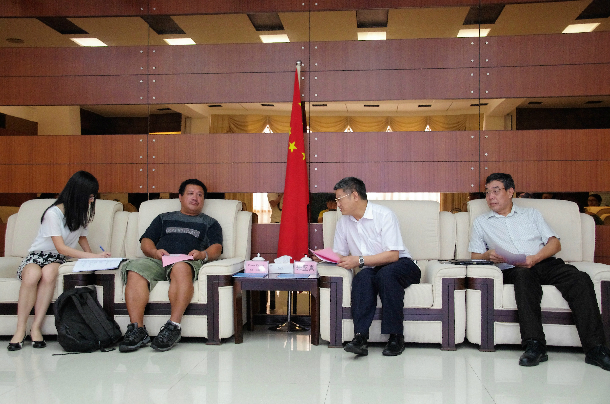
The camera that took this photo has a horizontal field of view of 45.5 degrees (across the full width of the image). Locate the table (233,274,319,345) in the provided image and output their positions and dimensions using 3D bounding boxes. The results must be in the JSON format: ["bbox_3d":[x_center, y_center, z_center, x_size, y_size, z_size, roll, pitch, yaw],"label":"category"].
[{"bbox_3d":[-0.158,0.739,5.136,0.578,0.445,0.560,0,0,7],"label":"table"}]

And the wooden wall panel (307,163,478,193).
[{"bbox_3d":[0.675,-0.186,5.545,1.285,0.233,0.030,0,0,7],"label":"wooden wall panel"}]

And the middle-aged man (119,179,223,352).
[{"bbox_3d":[-0.908,0.397,5.083,0.610,1.130,0.820,0,0,7],"label":"middle-aged man"}]

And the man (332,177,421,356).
[{"bbox_3d":[0.483,0.400,4.882,0.539,1.146,0.692,0,-1,24],"label":"man"}]

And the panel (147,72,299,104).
[{"bbox_3d":[-0.603,-0.891,5.698,1.289,0.239,0.030,0,0,7],"label":"panel"}]

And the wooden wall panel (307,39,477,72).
[{"bbox_3d":[0.699,-1.156,5.715,1.322,0.235,0.030,0,-1,6],"label":"wooden wall panel"}]

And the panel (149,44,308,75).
[{"bbox_3d":[-0.619,-1.155,5.861,1.321,0.234,0.030,0,-1,6],"label":"panel"}]

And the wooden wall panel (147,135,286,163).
[{"bbox_3d":[-0.603,-0.418,5.698,1.289,0.230,0.030,0,0,7],"label":"wooden wall panel"}]

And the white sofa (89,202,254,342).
[{"bbox_3d":[-0.917,0.474,5.358,0.986,0.975,0.820,0,0,7],"label":"white sofa"}]

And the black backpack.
[{"bbox_3d":[-1.447,0.782,4.860,0.320,0.390,0.250,-11,-11,-38],"label":"black backpack"}]

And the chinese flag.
[{"bbox_3d":[-0.100,-0.165,5.592,0.244,1.723,0.204,0,-1,6],"label":"chinese flag"}]

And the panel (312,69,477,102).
[{"bbox_3d":[0.699,-0.919,5.712,1.322,0.238,0.030,0,-1,6],"label":"panel"}]

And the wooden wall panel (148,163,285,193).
[{"bbox_3d":[-0.603,-0.186,5.698,1.289,0.234,0.030,0,0,7],"label":"wooden wall panel"}]

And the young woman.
[{"bbox_3d":[-1.745,0.377,5.080,0.620,1.170,0.640,0,0,-30],"label":"young woman"}]

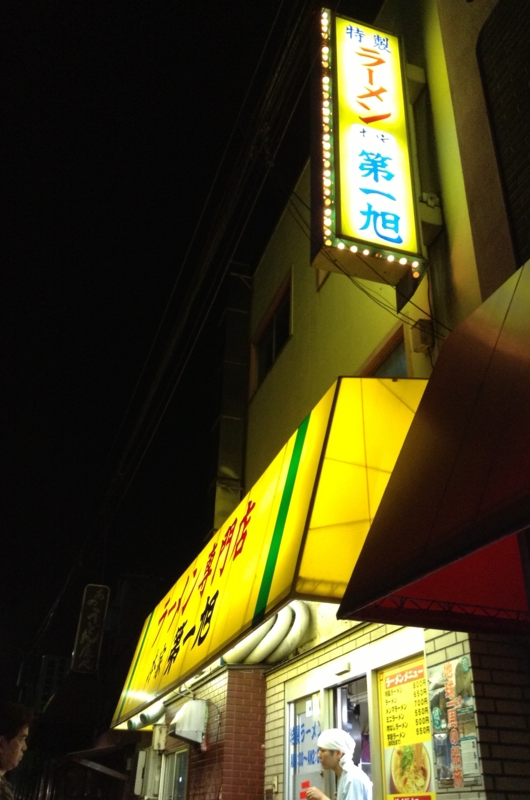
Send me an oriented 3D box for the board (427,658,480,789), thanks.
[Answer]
[{"bbox_3d":[0.956,1.656,3.908,0.025,0.605,0.420,10,-30,-15],"label":"board"}]

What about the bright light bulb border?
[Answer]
[{"bbox_3d":[0.779,-2.090,6.121,0.815,2.664,0.240,10,-30,-15],"label":"bright light bulb border"}]

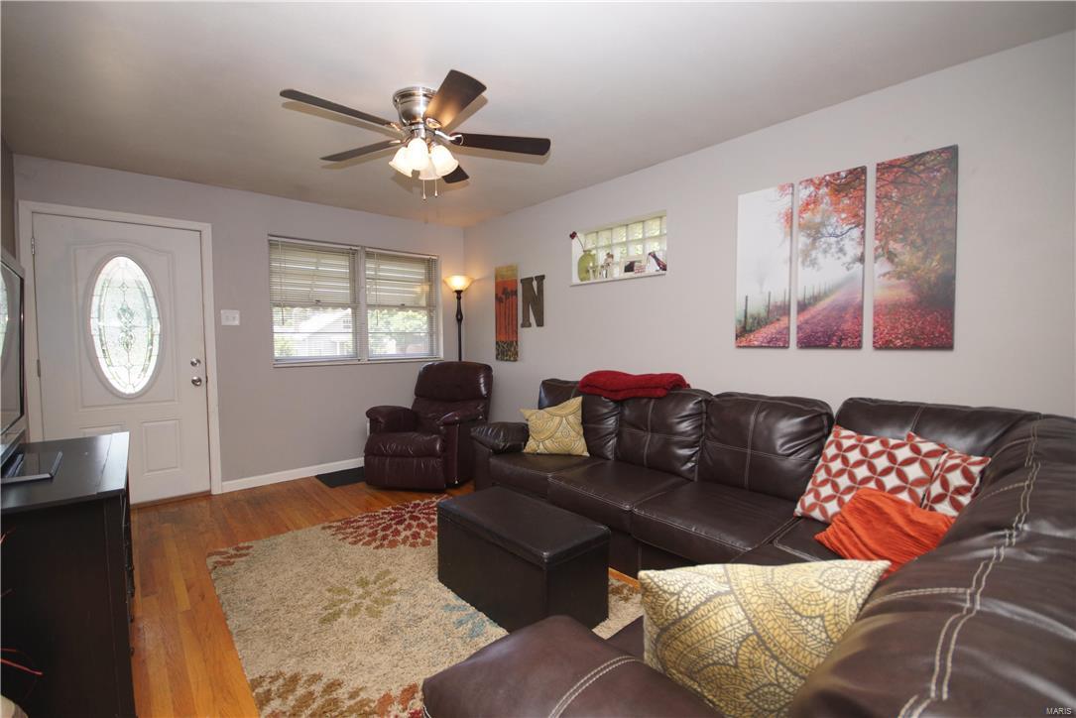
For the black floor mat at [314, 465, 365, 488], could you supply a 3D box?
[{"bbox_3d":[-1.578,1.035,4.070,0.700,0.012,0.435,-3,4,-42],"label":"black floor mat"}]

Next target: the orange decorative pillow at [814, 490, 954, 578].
[{"bbox_3d":[1.200,0.590,1.545,0.320,0.130,0.400,-44,12,-9],"label":"orange decorative pillow"}]

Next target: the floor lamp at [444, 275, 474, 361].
[{"bbox_3d":[-0.803,0.080,4.655,0.301,1.849,0.301,-3,4,-42],"label":"floor lamp"}]

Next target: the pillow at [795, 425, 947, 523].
[{"bbox_3d":[1.325,0.487,1.800,0.130,0.430,0.430,37,-15,-20],"label":"pillow"}]

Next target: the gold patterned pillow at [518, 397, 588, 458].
[{"bbox_3d":[0.112,0.450,2.980,0.430,0.400,0.130,-3,-30,3],"label":"gold patterned pillow"}]

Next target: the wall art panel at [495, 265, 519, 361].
[{"bbox_3d":[-0.323,-0.456,4.511,0.030,0.950,0.340,-3,4,-43],"label":"wall art panel"}]

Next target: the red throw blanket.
[{"bbox_3d":[0.626,0.171,3.099,0.310,0.175,0.770,-3,4,-42],"label":"red throw blanket"}]

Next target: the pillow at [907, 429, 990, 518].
[{"bbox_3d":[1.545,0.508,1.820,0.130,0.400,0.400,27,2,-4],"label":"pillow"}]

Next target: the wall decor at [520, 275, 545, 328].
[{"bbox_3d":[-0.040,-0.525,4.154,0.025,0.464,0.325,-3,4,-42],"label":"wall decor"}]

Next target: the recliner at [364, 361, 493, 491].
[{"bbox_3d":[-0.935,0.520,4.070,0.840,0.990,0.900,0,3,10],"label":"recliner"}]

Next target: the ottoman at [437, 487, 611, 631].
[{"bbox_3d":[-0.101,0.894,2.045,0.365,0.390,0.770,-3,4,-43],"label":"ottoman"}]

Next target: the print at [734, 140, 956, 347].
[{"bbox_3d":[1.562,-0.514,2.395,0.034,0.919,0.975,-3,4,-42],"label":"print"}]

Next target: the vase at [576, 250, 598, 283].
[{"bbox_3d":[0.418,-0.773,3.778,0.139,0.264,0.150,-3,4,-42],"label":"vase"}]

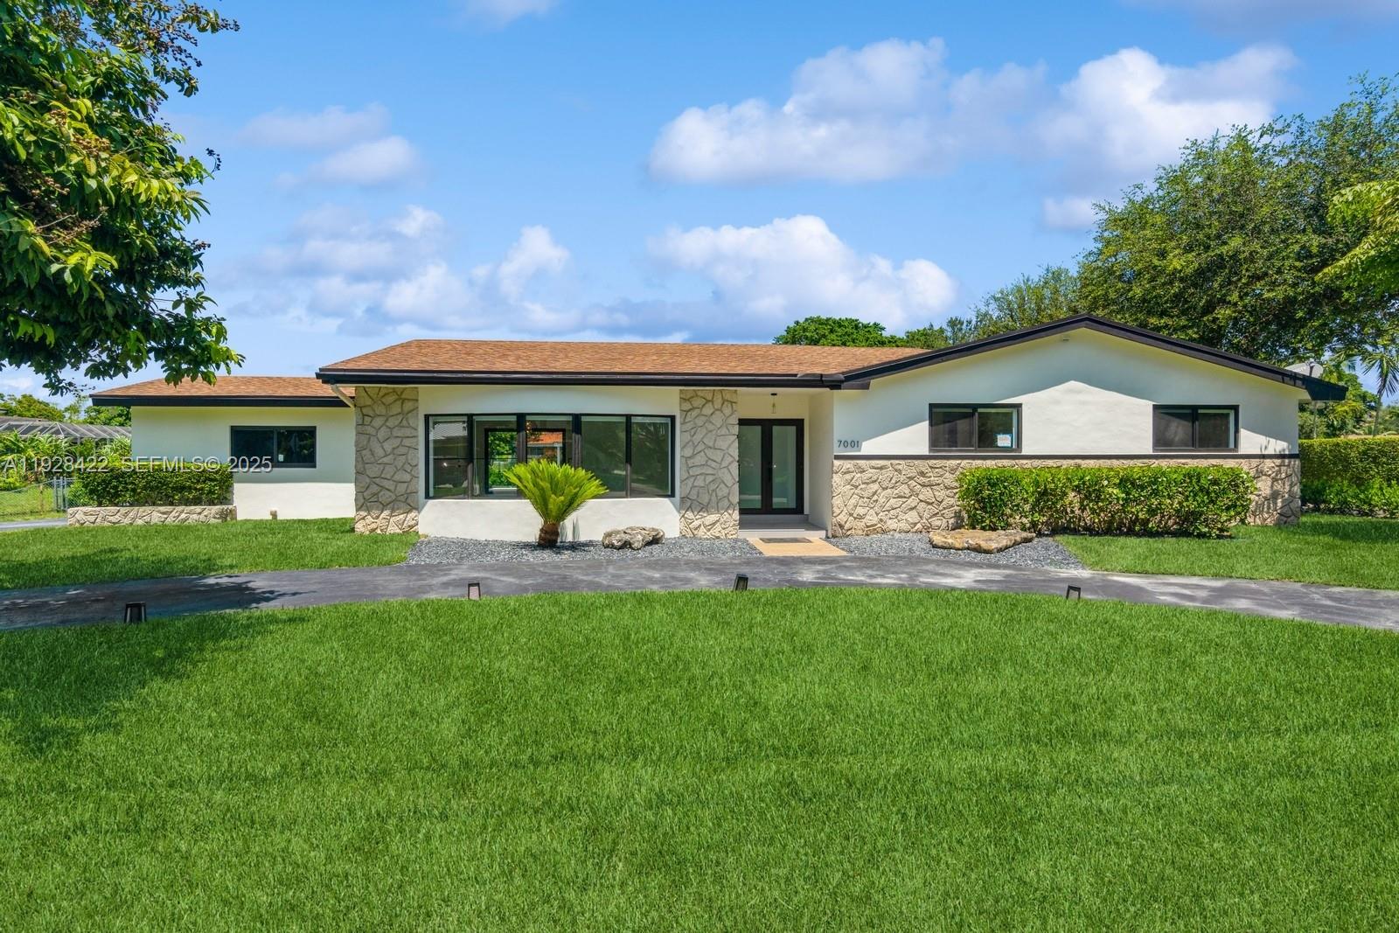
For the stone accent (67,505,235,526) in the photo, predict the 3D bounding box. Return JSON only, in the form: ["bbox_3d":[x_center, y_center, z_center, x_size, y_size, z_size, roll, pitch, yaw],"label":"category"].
[{"bbox_3d":[-12.247,1.080,16.613,3.250,0.450,0.660,0,0,-5],"label":"stone accent"}]

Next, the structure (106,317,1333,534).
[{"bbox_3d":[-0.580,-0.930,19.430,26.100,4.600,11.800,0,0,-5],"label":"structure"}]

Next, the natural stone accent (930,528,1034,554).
[{"bbox_3d":[4.900,1.290,12.800,1.720,0.310,1.050,0,0,-5],"label":"natural stone accent"}]

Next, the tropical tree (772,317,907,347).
[{"bbox_3d":[6.850,-2.950,36.000,7.500,8.800,7.500,0,0,-5],"label":"tropical tree"}]

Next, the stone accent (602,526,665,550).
[{"bbox_3d":[-1.160,1.240,12.950,1.100,0.370,0.700,0,0,-5],"label":"stone accent"}]

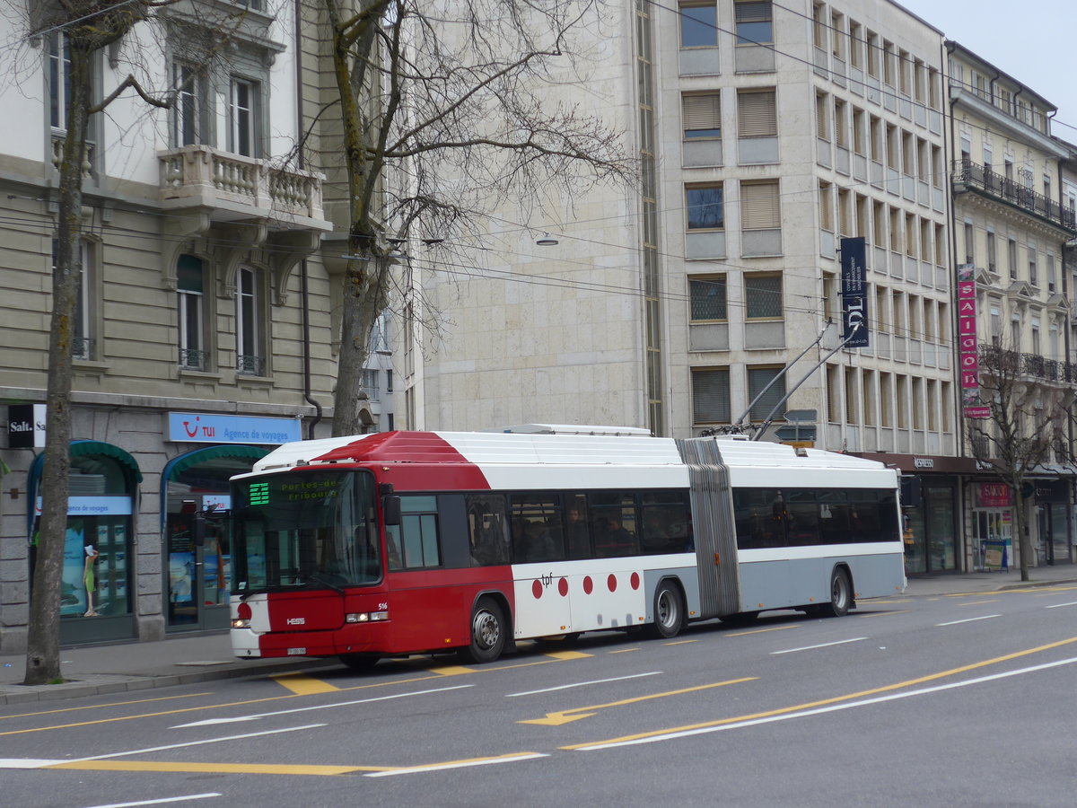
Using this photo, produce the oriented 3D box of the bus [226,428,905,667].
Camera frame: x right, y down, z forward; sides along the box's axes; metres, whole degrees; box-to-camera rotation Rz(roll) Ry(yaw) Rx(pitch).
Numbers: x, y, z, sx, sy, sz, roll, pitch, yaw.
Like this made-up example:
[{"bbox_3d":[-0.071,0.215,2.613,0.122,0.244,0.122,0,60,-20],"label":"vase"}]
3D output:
[{"bbox_3d":[1.517,2.123,36.321,2.680,3.380,18.000,-4,-4,31],"label":"bus"}]

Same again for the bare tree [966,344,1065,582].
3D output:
[{"bbox_3d":[15.347,1.889,70.000,3.150,7.600,3.150,-2,-3,0],"label":"bare tree"}]

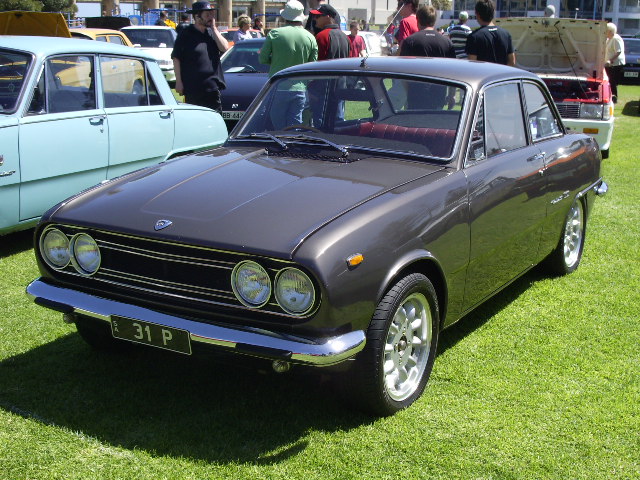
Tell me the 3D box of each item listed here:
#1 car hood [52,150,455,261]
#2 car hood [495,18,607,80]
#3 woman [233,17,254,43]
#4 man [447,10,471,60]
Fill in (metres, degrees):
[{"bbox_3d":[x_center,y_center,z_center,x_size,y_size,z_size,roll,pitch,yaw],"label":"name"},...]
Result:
[{"bbox_3d":[-0.275,-0.201,3.761,1.190,0.210,1.240,8,15,29],"label":"car hood"},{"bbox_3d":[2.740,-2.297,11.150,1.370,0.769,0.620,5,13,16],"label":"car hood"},{"bbox_3d":[-1.237,-2.795,14.982,0.300,1.640,0.460,6,14,20],"label":"woman"},{"bbox_3d":[2.479,-3.181,16.599,0.520,1.790,0.320,4,13,12],"label":"man"}]

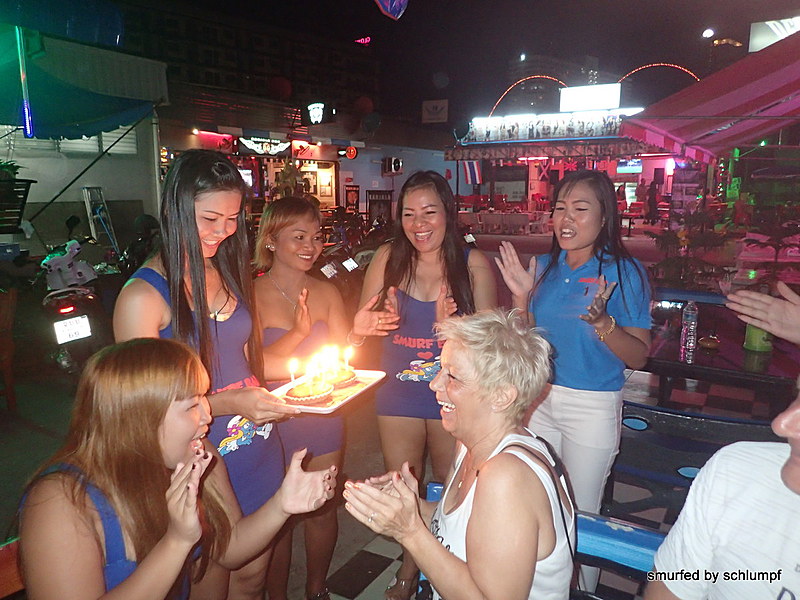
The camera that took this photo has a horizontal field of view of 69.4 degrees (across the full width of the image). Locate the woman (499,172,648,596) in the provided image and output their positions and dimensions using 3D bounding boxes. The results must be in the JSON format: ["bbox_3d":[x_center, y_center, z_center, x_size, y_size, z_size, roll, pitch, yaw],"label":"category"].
[{"bbox_3d":[0.605,0.394,1.982,0.500,1.610,0.420,10,15,42],"label":"woman"}]

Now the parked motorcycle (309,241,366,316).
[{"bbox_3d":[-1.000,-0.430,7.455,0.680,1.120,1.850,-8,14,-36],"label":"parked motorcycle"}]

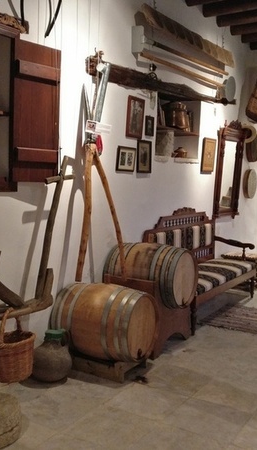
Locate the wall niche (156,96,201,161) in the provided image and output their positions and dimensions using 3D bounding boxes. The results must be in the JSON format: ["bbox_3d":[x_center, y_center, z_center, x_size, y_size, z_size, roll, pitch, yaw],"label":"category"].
[{"bbox_3d":[0.418,-1.021,5.157,0.290,0.705,1.022,4,5,32],"label":"wall niche"}]

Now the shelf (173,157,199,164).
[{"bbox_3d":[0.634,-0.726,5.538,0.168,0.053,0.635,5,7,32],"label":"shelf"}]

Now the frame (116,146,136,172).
[{"bbox_3d":[-0.009,-0.592,4.441,0.026,0.231,0.299,9,9,32],"label":"frame"}]

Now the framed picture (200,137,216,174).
[{"bbox_3d":[0.943,-0.819,5.725,0.035,0.413,0.362,4,5,32],"label":"framed picture"}]

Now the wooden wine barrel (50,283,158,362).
[{"bbox_3d":[-0.180,0.733,3.708,0.672,0.533,0.533,5,7,29],"label":"wooden wine barrel"}]

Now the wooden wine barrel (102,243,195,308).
[{"bbox_3d":[0.200,0.430,4.205,0.657,0.533,0.533,5,7,31],"label":"wooden wine barrel"}]

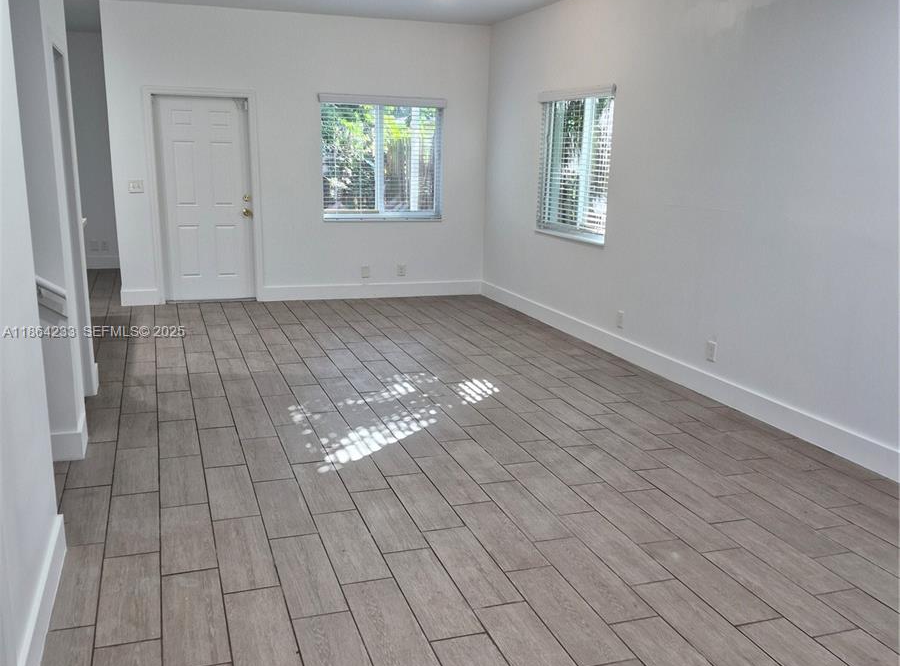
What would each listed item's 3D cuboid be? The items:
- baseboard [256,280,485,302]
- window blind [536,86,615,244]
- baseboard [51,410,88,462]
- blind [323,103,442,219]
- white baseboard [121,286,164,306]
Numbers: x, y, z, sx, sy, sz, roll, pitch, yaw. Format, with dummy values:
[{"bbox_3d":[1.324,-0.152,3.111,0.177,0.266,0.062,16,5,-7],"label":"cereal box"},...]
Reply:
[{"bbox_3d":[-0.809,-0.461,8.698,2.439,0.155,0.018,-3,14,-17],"label":"baseboard"},{"bbox_3d":[1.060,-1.472,6.995,0.070,1.271,1.289,-4,14,-20],"label":"window blind"},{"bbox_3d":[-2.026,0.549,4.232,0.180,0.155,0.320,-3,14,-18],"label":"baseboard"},{"bbox_3d":[-0.697,-1.819,8.417,1.292,1.245,0.070,-3,14,-17],"label":"blind"},{"bbox_3d":[-3.109,-0.355,8.018,0.375,0.160,0.020,-3,14,-17],"label":"white baseboard"}]

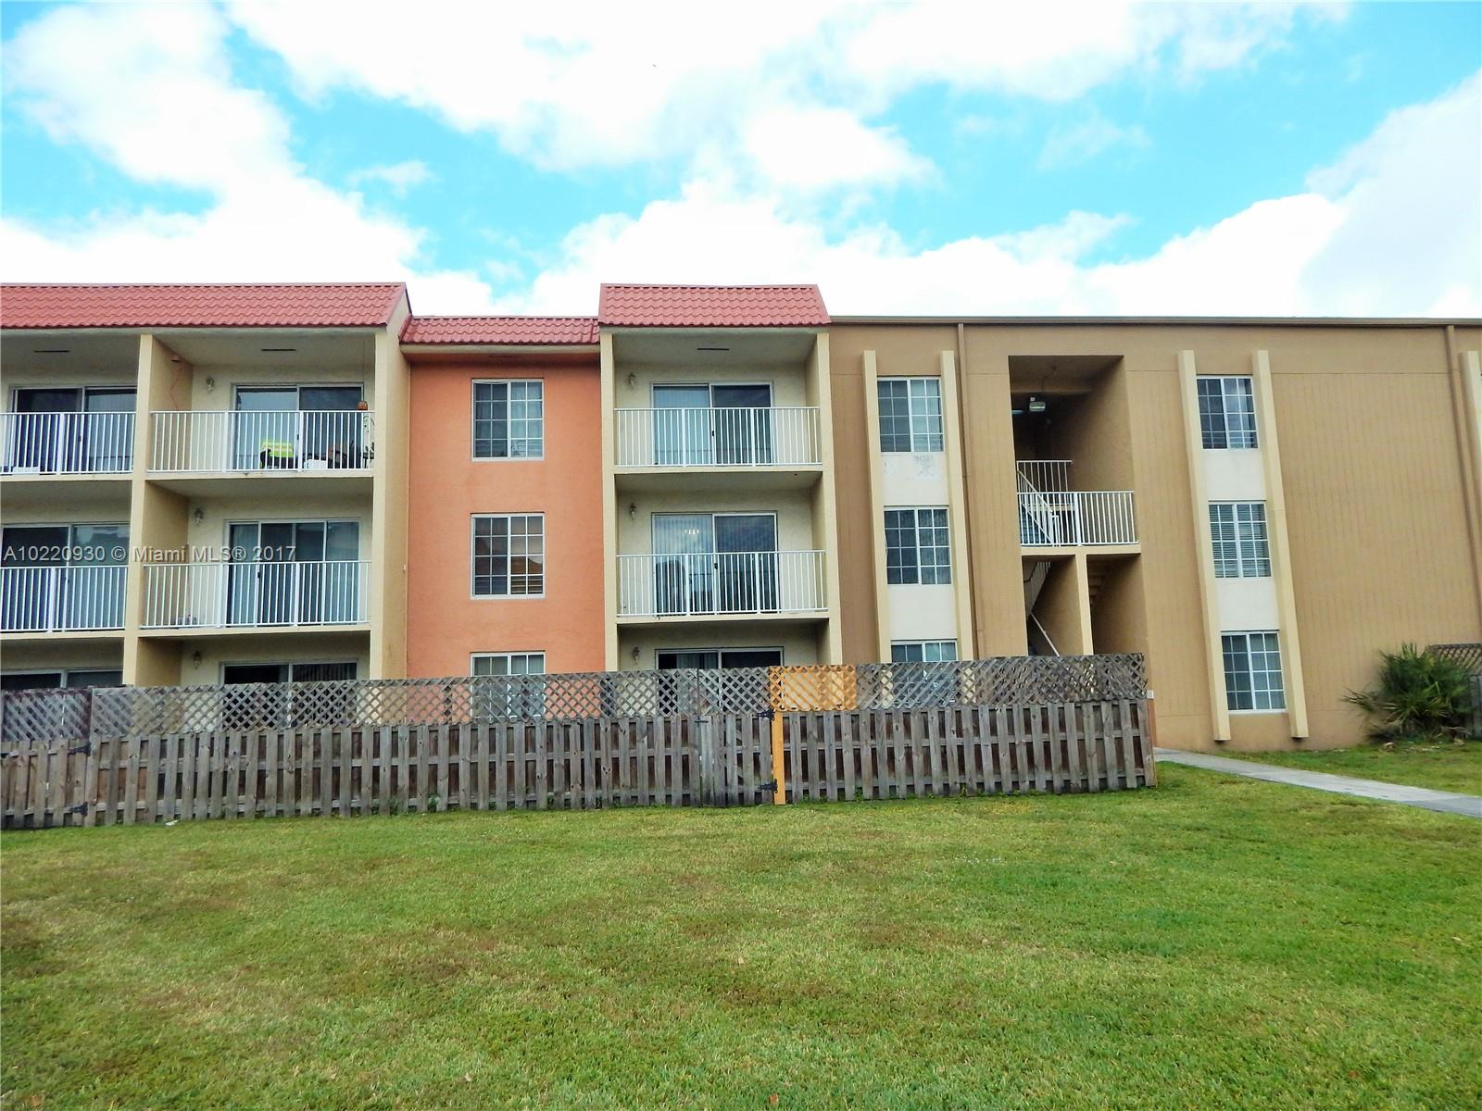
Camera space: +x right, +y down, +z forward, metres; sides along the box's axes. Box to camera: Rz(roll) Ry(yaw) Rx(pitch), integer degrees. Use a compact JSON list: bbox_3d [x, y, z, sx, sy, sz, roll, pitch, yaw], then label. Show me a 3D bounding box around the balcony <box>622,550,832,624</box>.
[{"bbox_3d":[-0.392,0.669,17.637,3.766,1.211,1.800,-1,-7,-5],"label":"balcony"}]

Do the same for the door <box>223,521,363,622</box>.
[{"bbox_3d":[-8.513,0.373,17.922,2.433,2.083,0.120,-1,-7,-5],"label":"door"}]

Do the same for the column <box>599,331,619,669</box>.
[{"bbox_3d":[-2.329,-0.077,16.790,0.220,7.971,0.300,-1,-7,-5],"label":"column"}]

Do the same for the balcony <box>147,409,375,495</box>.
[{"bbox_3d":[-8.277,-1.799,16.908,3.720,1.200,1.550,-1,-7,-5],"label":"balcony"}]

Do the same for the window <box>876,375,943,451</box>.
[{"bbox_3d":[3.412,-2.809,18.947,1.350,1.580,0.120,-1,-7,-5],"label":"window"}]

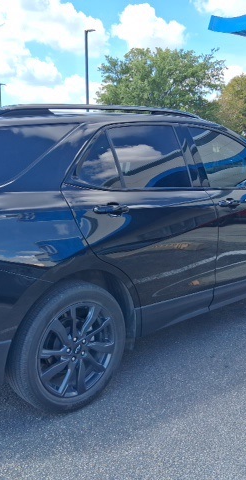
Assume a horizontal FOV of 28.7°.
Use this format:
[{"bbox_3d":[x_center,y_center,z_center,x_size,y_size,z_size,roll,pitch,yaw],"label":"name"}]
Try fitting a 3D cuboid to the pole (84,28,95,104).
[{"bbox_3d":[-1.896,-8.332,28.879,0.650,8.095,0.250,-1,11,-4],"label":"pole"}]

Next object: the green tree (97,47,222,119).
[{"bbox_3d":[2.376,-8.400,30.875,8.236,7.493,7.825,1,11,4],"label":"green tree"}]

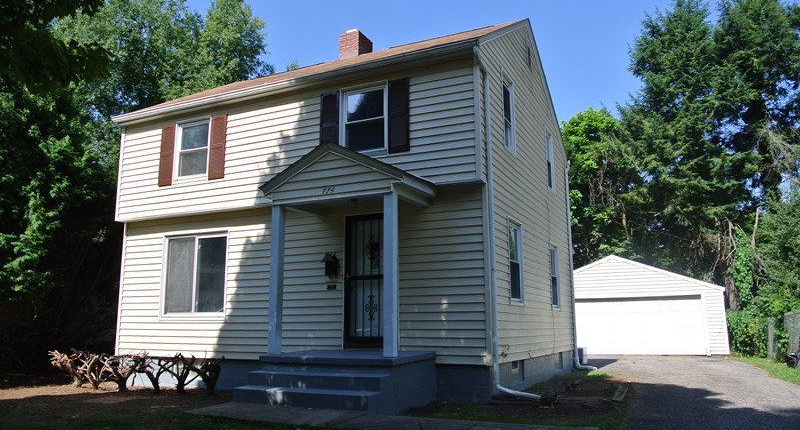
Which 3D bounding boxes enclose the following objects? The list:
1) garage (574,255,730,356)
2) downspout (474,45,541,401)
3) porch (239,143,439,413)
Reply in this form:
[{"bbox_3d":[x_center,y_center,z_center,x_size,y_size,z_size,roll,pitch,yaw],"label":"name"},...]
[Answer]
[{"bbox_3d":[9.828,3.948,25.876,7.500,3.741,6.700,-6,-12,28],"label":"garage"},{"bbox_3d":[1.515,0.000,8.675,0.679,5.151,0.705,-5,-12,25],"label":"downspout"},{"bbox_3d":[-0.980,0.788,8.867,2.520,3.758,2.124,-5,-12,25],"label":"porch"}]

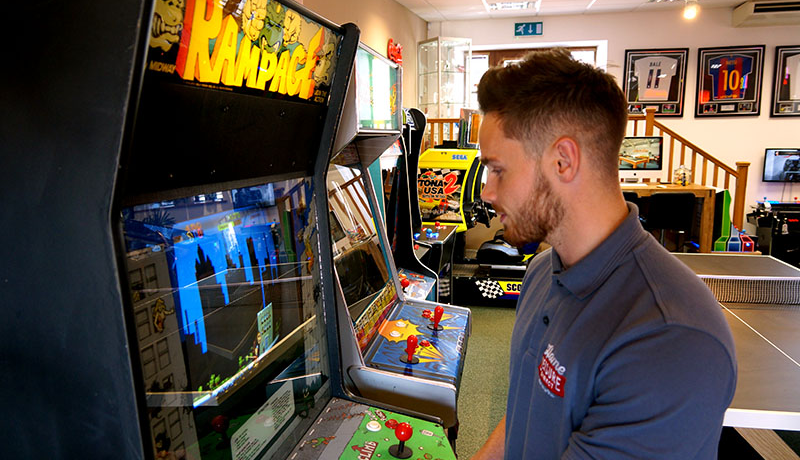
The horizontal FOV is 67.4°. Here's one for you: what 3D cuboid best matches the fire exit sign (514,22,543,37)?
[{"bbox_3d":[1.704,-2.649,7.919,0.358,0.155,0.040,2,10,11],"label":"fire exit sign"}]

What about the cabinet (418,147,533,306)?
[{"bbox_3d":[1.062,-0.120,6.266,1.650,1.450,1.600,2,10,11],"label":"cabinet"}]

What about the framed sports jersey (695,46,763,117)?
[{"bbox_3d":[4.157,-1.859,7.560,0.764,0.866,0.040,2,10,11],"label":"framed sports jersey"}]

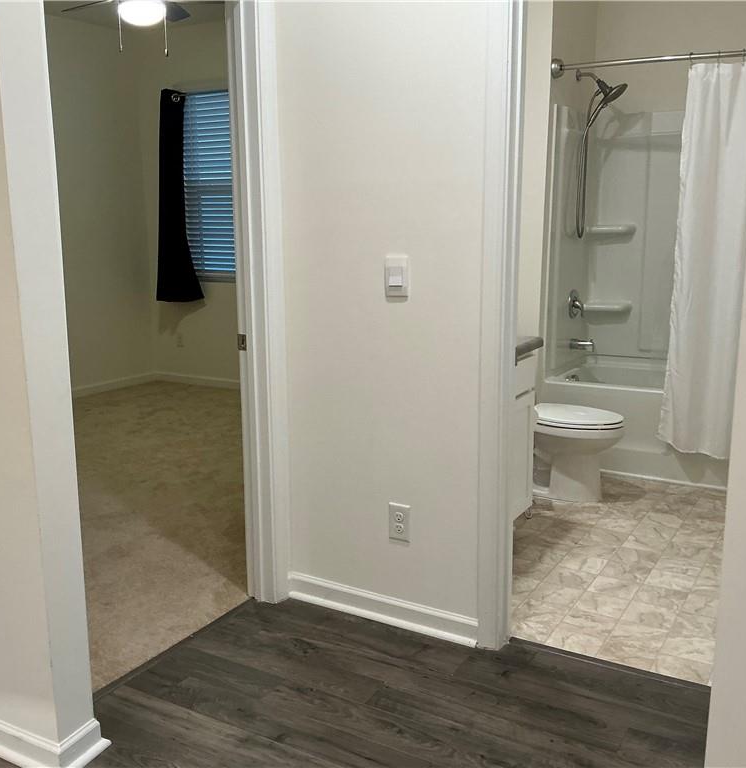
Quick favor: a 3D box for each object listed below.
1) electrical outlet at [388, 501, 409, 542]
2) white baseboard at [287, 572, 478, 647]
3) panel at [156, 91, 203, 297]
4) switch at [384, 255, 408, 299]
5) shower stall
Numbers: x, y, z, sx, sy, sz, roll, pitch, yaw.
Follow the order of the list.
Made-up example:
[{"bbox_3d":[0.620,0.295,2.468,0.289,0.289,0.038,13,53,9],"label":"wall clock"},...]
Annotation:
[{"bbox_3d":[0.087,0.449,2.682,0.078,0.123,0.010,6,13,30],"label":"electrical outlet"},{"bbox_3d":[0.010,0.746,2.777,0.715,0.084,0.028,6,13,30],"label":"white baseboard"},{"bbox_3d":[-1.520,-1.425,6.342,0.457,1.592,0.120,6,13,30],"label":"panel"},{"bbox_3d":[0.072,-0.329,2.533,0.081,0.125,0.014,6,13,30],"label":"switch"},{"bbox_3d":[1.768,-0.489,4.328,1.524,1.888,0.785,6,13,30],"label":"shower stall"}]

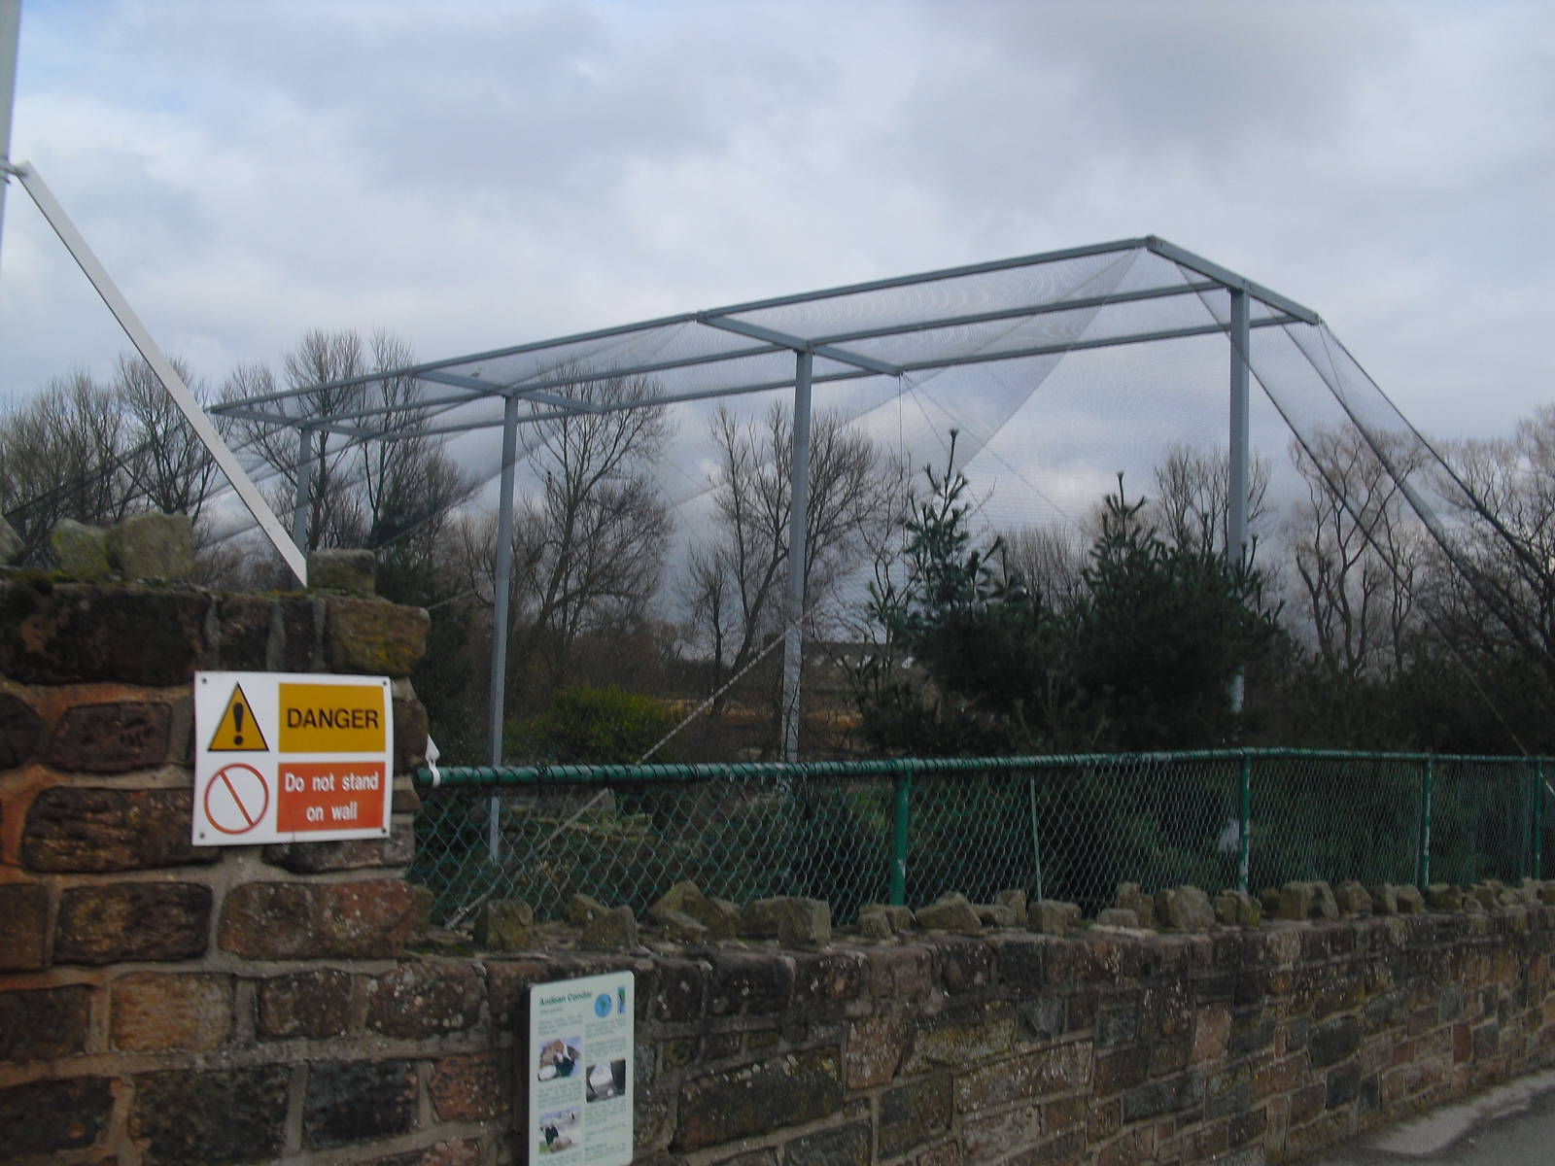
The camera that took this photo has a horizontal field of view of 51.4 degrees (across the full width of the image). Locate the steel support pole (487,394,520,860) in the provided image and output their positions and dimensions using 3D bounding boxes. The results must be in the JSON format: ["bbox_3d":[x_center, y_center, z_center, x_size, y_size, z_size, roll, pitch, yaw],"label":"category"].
[{"bbox_3d":[-2.630,0.403,15.515,0.090,4.490,0.090,-1,-4,43],"label":"steel support pole"}]

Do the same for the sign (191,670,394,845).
[{"bbox_3d":[-0.869,0.317,2.928,0.010,0.300,0.395,-8,-9,43],"label":"sign"}]

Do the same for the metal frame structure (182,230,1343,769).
[{"bbox_3d":[-1.241,0.321,14.219,11.500,4.610,2.330,-1,-4,43],"label":"metal frame structure"}]

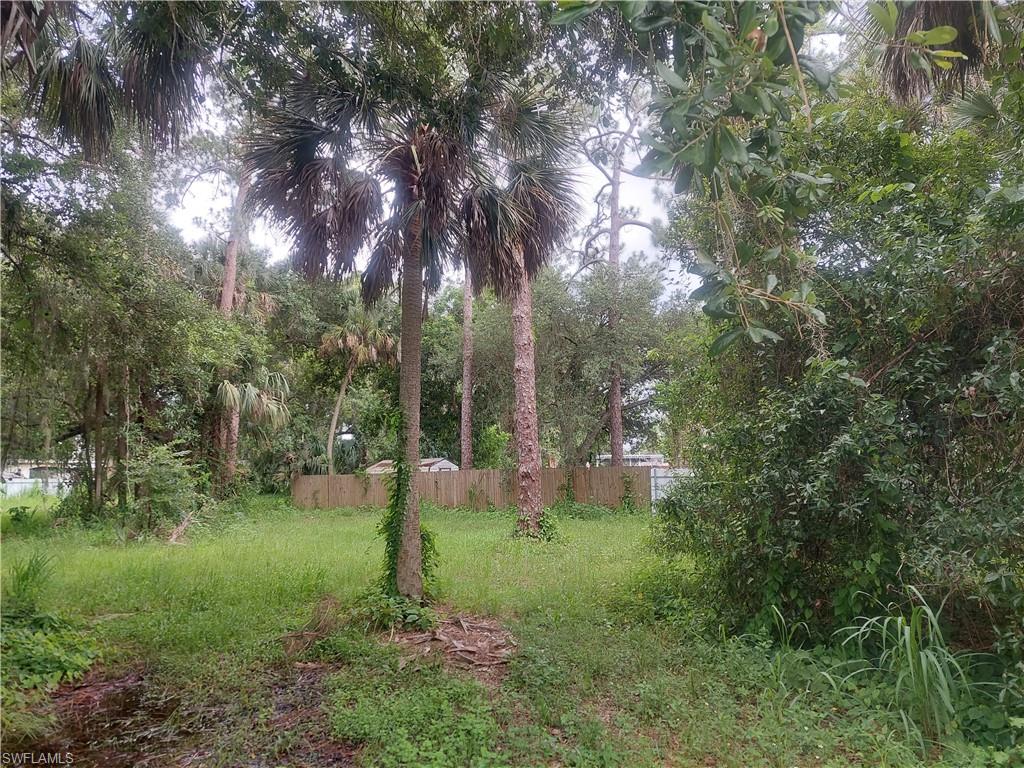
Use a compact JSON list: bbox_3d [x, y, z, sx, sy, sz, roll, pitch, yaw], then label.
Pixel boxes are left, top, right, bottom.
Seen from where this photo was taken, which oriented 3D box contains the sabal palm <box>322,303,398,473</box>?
[{"bbox_3d":[-8.385,1.119,38.682,4.100,10.930,4.000,0,-7,0],"label":"sabal palm"}]

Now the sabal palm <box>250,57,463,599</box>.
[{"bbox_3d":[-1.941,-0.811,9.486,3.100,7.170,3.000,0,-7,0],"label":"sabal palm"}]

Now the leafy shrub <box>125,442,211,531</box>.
[{"bbox_3d":[-9.509,2.868,19.593,2.350,2.500,2.280,0,-7,0],"label":"leafy shrub"}]

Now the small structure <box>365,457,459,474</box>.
[{"bbox_3d":[-5.290,5.193,37.644,4.200,2.580,2.800,-4,-8,26],"label":"small structure"}]

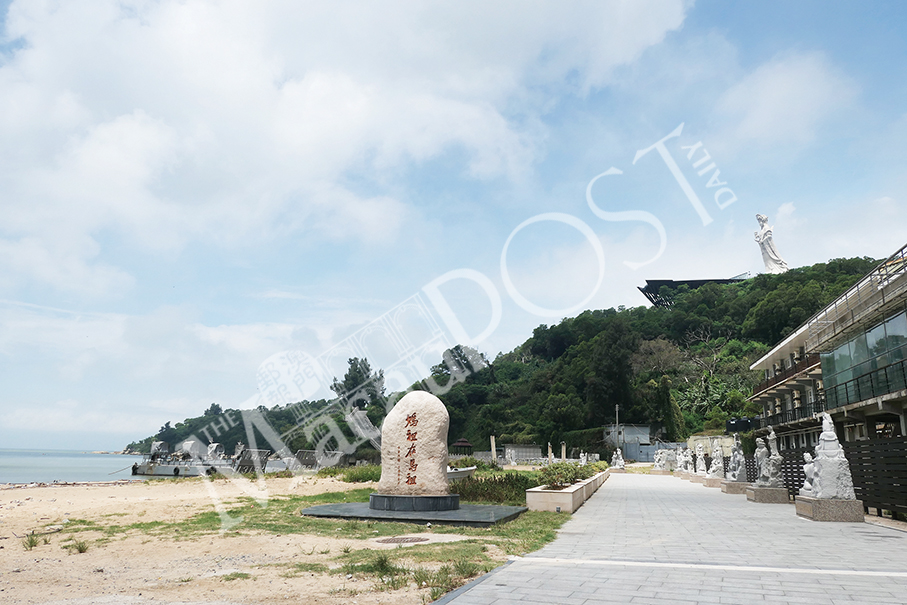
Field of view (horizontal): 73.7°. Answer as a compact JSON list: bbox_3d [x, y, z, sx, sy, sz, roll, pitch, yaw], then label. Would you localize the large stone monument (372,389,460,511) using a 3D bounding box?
[{"bbox_3d":[-0.997,3.955,16.441,2.345,3.084,2.111,-2,-15,11],"label":"large stone monument"}]

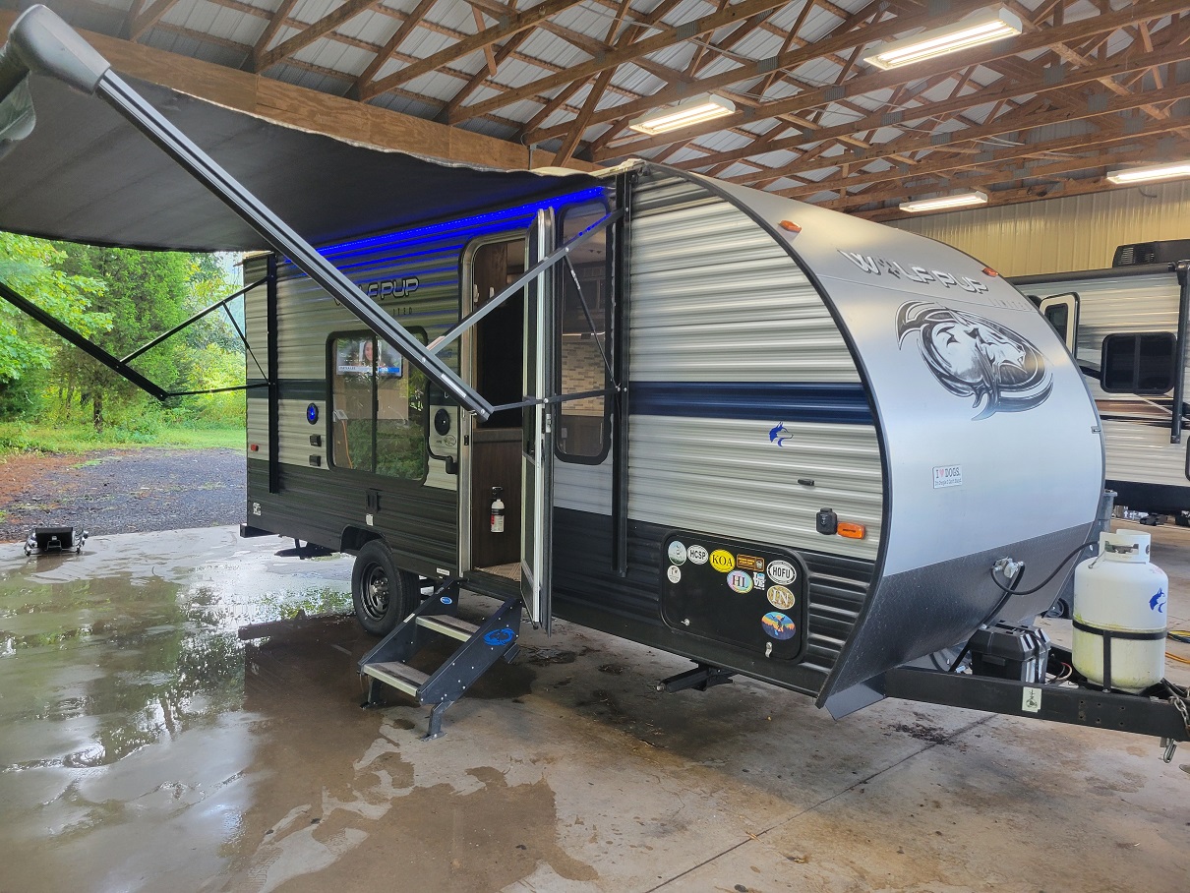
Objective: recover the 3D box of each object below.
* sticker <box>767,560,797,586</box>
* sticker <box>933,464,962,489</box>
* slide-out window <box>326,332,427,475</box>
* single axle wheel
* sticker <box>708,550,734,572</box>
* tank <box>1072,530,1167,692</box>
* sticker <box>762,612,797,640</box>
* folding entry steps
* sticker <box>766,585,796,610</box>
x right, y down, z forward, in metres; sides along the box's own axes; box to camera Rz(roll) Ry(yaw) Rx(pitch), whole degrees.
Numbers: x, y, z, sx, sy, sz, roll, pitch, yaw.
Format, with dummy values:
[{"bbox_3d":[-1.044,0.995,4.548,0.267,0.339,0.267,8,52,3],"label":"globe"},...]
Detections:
[{"bbox_3d":[0.756,0.511,3.619,0.005,0.099,0.144,-3,5,-43],"label":"sticker"},{"bbox_3d":[1.416,0.120,3.578,0.242,0.082,0.005,-3,5,-43],"label":"sticker"},{"bbox_3d":[-1.486,-0.285,5.987,0.050,0.970,1.310,-3,5,-43],"label":"slide-out window"},{"bbox_3d":[-1.439,0.989,6.220,0.205,0.667,0.667,-3,5,-43],"label":"single axle wheel"},{"bbox_3d":[0.547,0.493,3.840,0.005,0.099,0.142,-3,5,-43],"label":"sticker"},{"bbox_3d":[2.110,0.655,3.593,0.325,0.610,0.325,-3,5,-43],"label":"tank"},{"bbox_3d":[0.748,0.729,3.638,0.005,0.108,0.168,-3,5,-43],"label":"sticker"},{"bbox_3d":[-0.806,1.091,4.782,0.680,0.670,0.640,-3,5,-43],"label":"folding entry steps"},{"bbox_3d":[0.754,0.613,3.626,0.005,0.096,0.137,-3,5,-43],"label":"sticker"}]

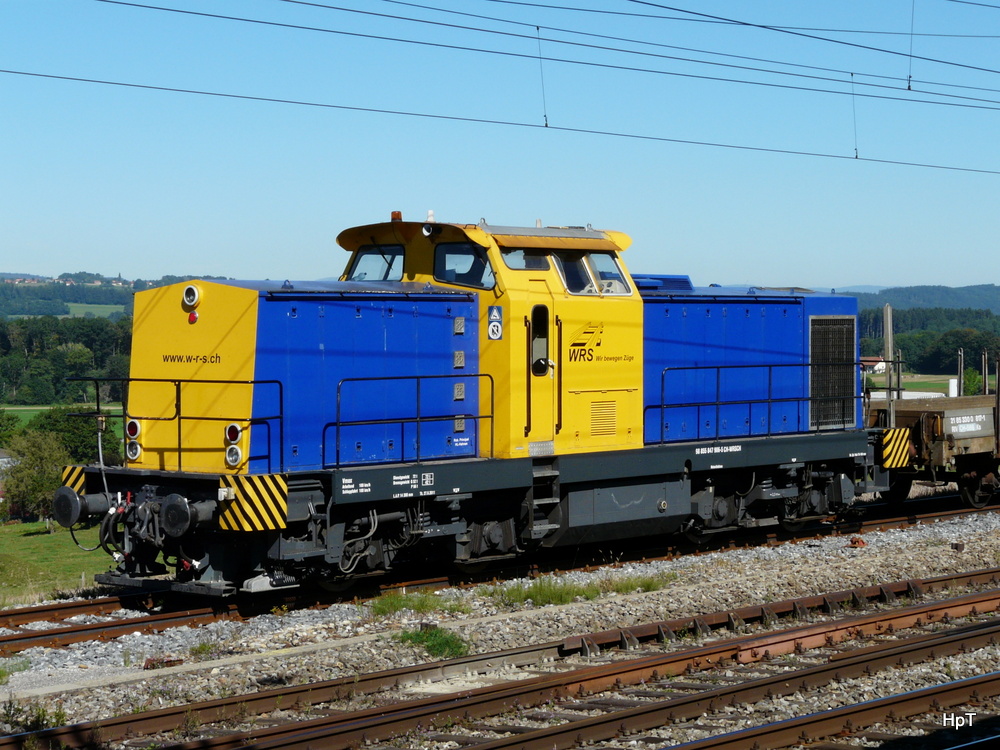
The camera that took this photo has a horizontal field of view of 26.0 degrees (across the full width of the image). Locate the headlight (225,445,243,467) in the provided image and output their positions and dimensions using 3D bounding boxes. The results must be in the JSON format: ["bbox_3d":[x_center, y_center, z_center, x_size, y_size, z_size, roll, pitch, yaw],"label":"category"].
[{"bbox_3d":[-2.834,0.865,23.203,0.230,0.230,0.090,1,2,41],"label":"headlight"}]

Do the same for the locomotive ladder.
[{"bbox_3d":[0.482,1.471,26.188,0.230,0.980,0.530,1,2,41],"label":"locomotive ladder"}]

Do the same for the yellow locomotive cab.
[{"bbox_3d":[-0.177,-0.475,27.523,3.040,2.830,3.100,1,2,41],"label":"yellow locomotive cab"}]

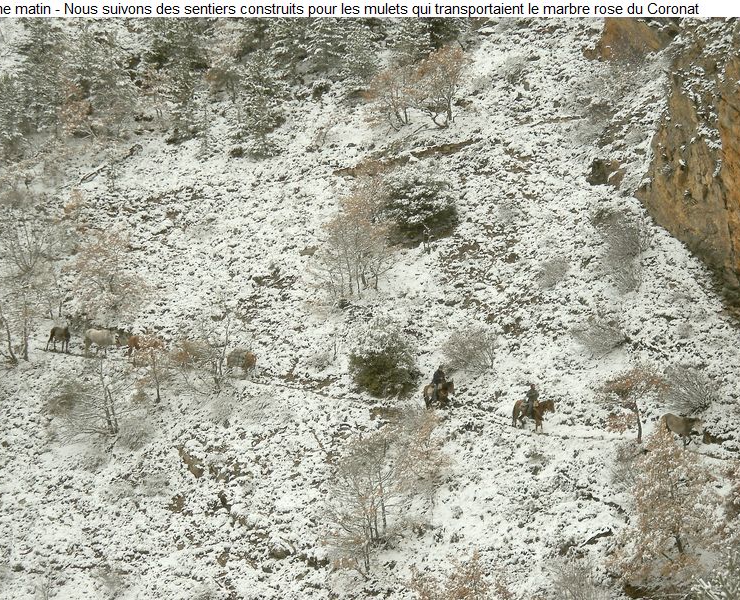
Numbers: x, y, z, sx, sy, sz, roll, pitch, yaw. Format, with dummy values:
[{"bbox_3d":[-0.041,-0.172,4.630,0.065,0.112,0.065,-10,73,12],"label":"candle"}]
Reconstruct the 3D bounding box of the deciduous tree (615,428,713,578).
[{"bbox_3d":[13.598,9.428,106.000,4.300,7.100,4.100,0,8,0],"label":"deciduous tree"}]

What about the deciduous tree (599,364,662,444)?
[{"bbox_3d":[12.515,4.953,109.500,3.100,3.600,2.800,0,4,0],"label":"deciduous tree"}]

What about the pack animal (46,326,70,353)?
[{"bbox_3d":[-16.964,2.103,125.000,1.900,1.500,0.600,3,5,33],"label":"pack animal"}]

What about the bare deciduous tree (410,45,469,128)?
[{"bbox_3d":[4.131,-12.691,136.000,3.400,4.900,3.100,0,4,0],"label":"bare deciduous tree"}]

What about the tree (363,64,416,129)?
[{"bbox_3d":[1.082,-11.185,127.000,2.800,3.500,2.700,0,6,0],"label":"tree"}]

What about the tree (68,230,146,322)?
[{"bbox_3d":[-14.571,-1.304,127.000,4.300,4.900,3.900,0,8,0],"label":"tree"}]

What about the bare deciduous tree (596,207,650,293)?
[{"bbox_3d":[13.188,-2.585,119.500,2.900,4.000,2.800,0,4,0],"label":"bare deciduous tree"}]

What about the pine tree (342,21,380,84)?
[{"bbox_3d":[-0.575,-15.285,138.500,2.300,4.600,2.300,0,8,0],"label":"pine tree"}]

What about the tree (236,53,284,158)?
[{"bbox_3d":[-6.616,-11.766,137.000,3.000,6.200,2.900,0,4,0],"label":"tree"}]

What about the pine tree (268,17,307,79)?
[{"bbox_3d":[-5.030,-15.700,139.500,2.600,4.500,2.500,0,8,0],"label":"pine tree"}]

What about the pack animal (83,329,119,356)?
[{"bbox_3d":[-13.428,2.118,114.000,1.900,1.400,0.600,1,6,7],"label":"pack animal"}]

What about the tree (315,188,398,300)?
[{"bbox_3d":[-0.687,-2.826,116.500,4.200,5.600,4.000,0,6,0],"label":"tree"}]

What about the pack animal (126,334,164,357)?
[{"bbox_3d":[-11.161,2.332,113.500,1.950,1.400,0.600,1,6,12],"label":"pack animal"}]

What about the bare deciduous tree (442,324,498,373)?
[{"bbox_3d":[5.139,2.480,117.000,2.850,2.400,2.600,0,4,0],"label":"bare deciduous tree"}]

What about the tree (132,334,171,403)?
[{"bbox_3d":[-10.648,3.338,111.500,1.900,3.300,1.800,0,6,0],"label":"tree"}]

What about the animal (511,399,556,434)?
[{"bbox_3d":[8.268,5.805,115.000,2.250,1.650,0.600,5,9,29],"label":"animal"}]

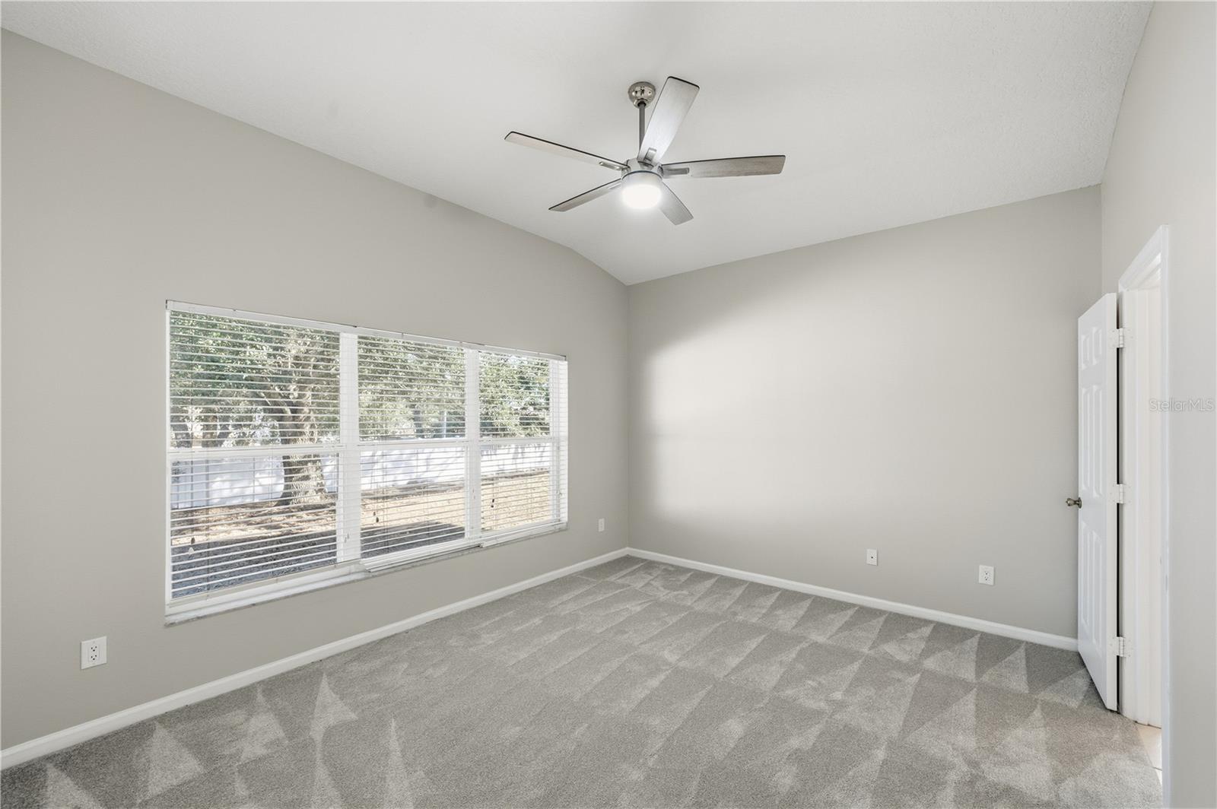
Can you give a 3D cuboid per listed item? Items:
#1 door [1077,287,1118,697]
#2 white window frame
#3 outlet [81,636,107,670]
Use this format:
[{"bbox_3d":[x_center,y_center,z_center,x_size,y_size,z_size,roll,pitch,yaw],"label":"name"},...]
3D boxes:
[{"bbox_3d":[2.678,0.483,2.597,0.042,2.040,0.710,0,-1,37],"label":"door"},{"bbox_3d":[-1.313,0.320,3.375,0.100,1.590,2.740,-1,-1,41],"label":"white window frame"},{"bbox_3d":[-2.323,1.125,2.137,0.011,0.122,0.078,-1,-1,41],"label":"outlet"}]

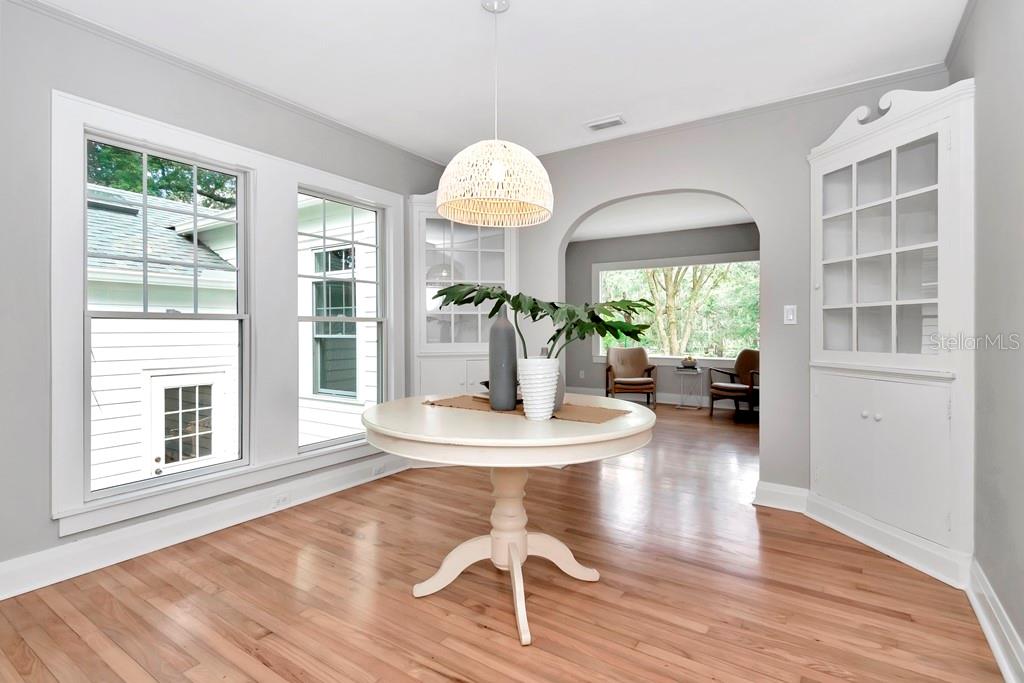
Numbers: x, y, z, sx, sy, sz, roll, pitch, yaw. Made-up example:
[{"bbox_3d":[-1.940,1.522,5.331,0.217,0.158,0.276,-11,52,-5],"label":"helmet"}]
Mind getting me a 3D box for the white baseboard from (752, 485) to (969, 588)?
[{"bbox_3d":[1.671,0.944,2.334,0.180,0.147,0.970,0,1,-14],"label":"white baseboard"}]

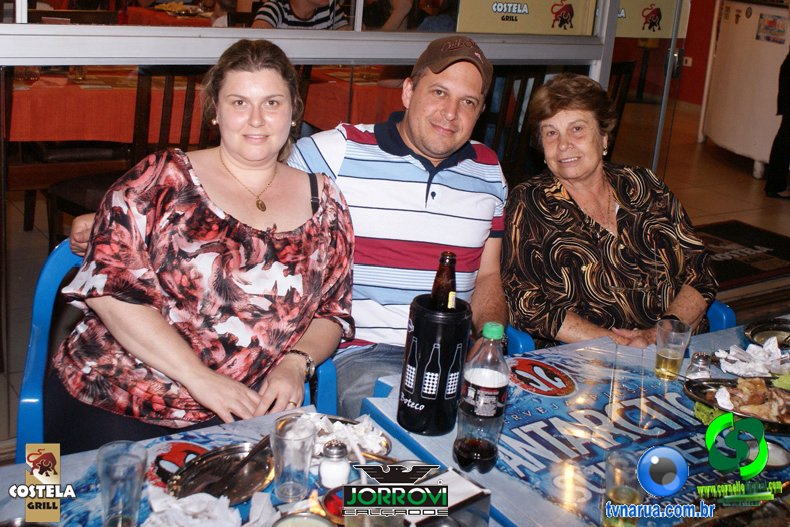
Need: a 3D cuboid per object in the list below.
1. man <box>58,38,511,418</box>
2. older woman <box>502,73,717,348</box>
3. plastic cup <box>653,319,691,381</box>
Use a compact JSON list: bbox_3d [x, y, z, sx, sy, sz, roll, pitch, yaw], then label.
[{"bbox_3d":[-0.211,0.219,1.793,0.887,1.302,0.780,2,17,-8],"label":"man"},{"bbox_3d":[0.450,0.253,1.973,0.479,1.233,0.750,3,17,-6],"label":"older woman"},{"bbox_3d":[0.526,0.166,1.754,0.065,0.099,0.065,5,17,0],"label":"plastic cup"}]

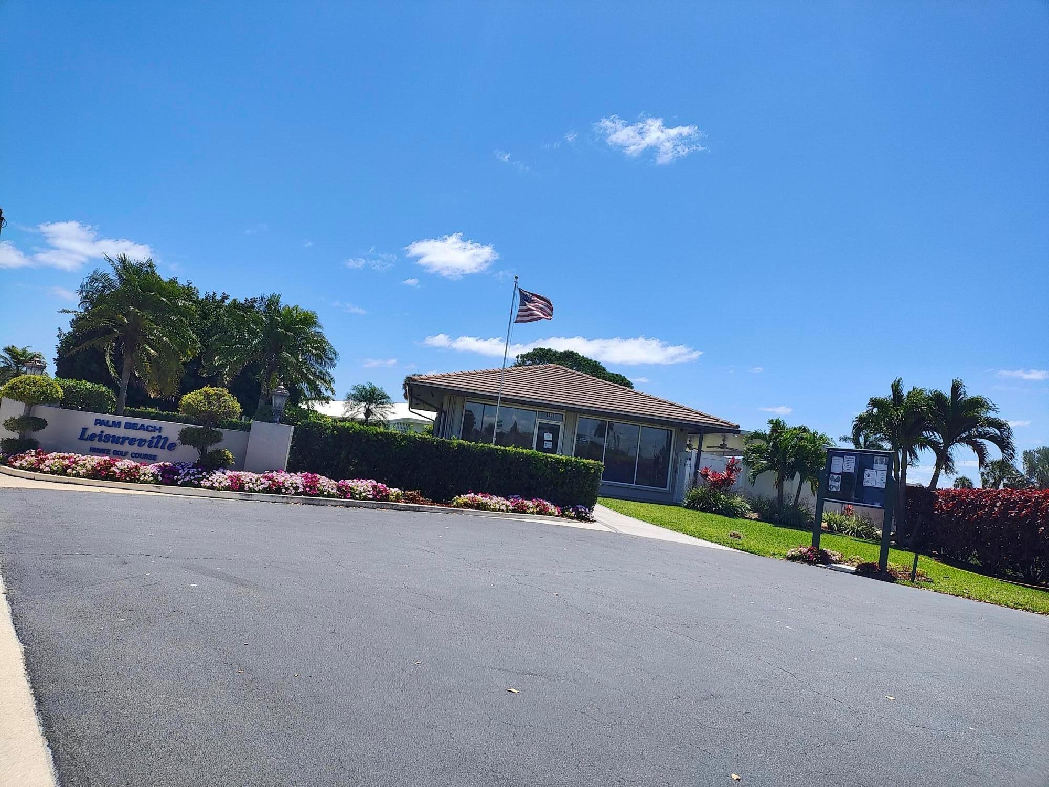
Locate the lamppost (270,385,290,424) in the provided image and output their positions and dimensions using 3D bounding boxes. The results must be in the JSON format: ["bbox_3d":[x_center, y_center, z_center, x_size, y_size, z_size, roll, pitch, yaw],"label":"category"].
[{"bbox_3d":[-4.203,0.178,13.001,0.340,0.678,0.340,8,-5,-10],"label":"lamppost"}]

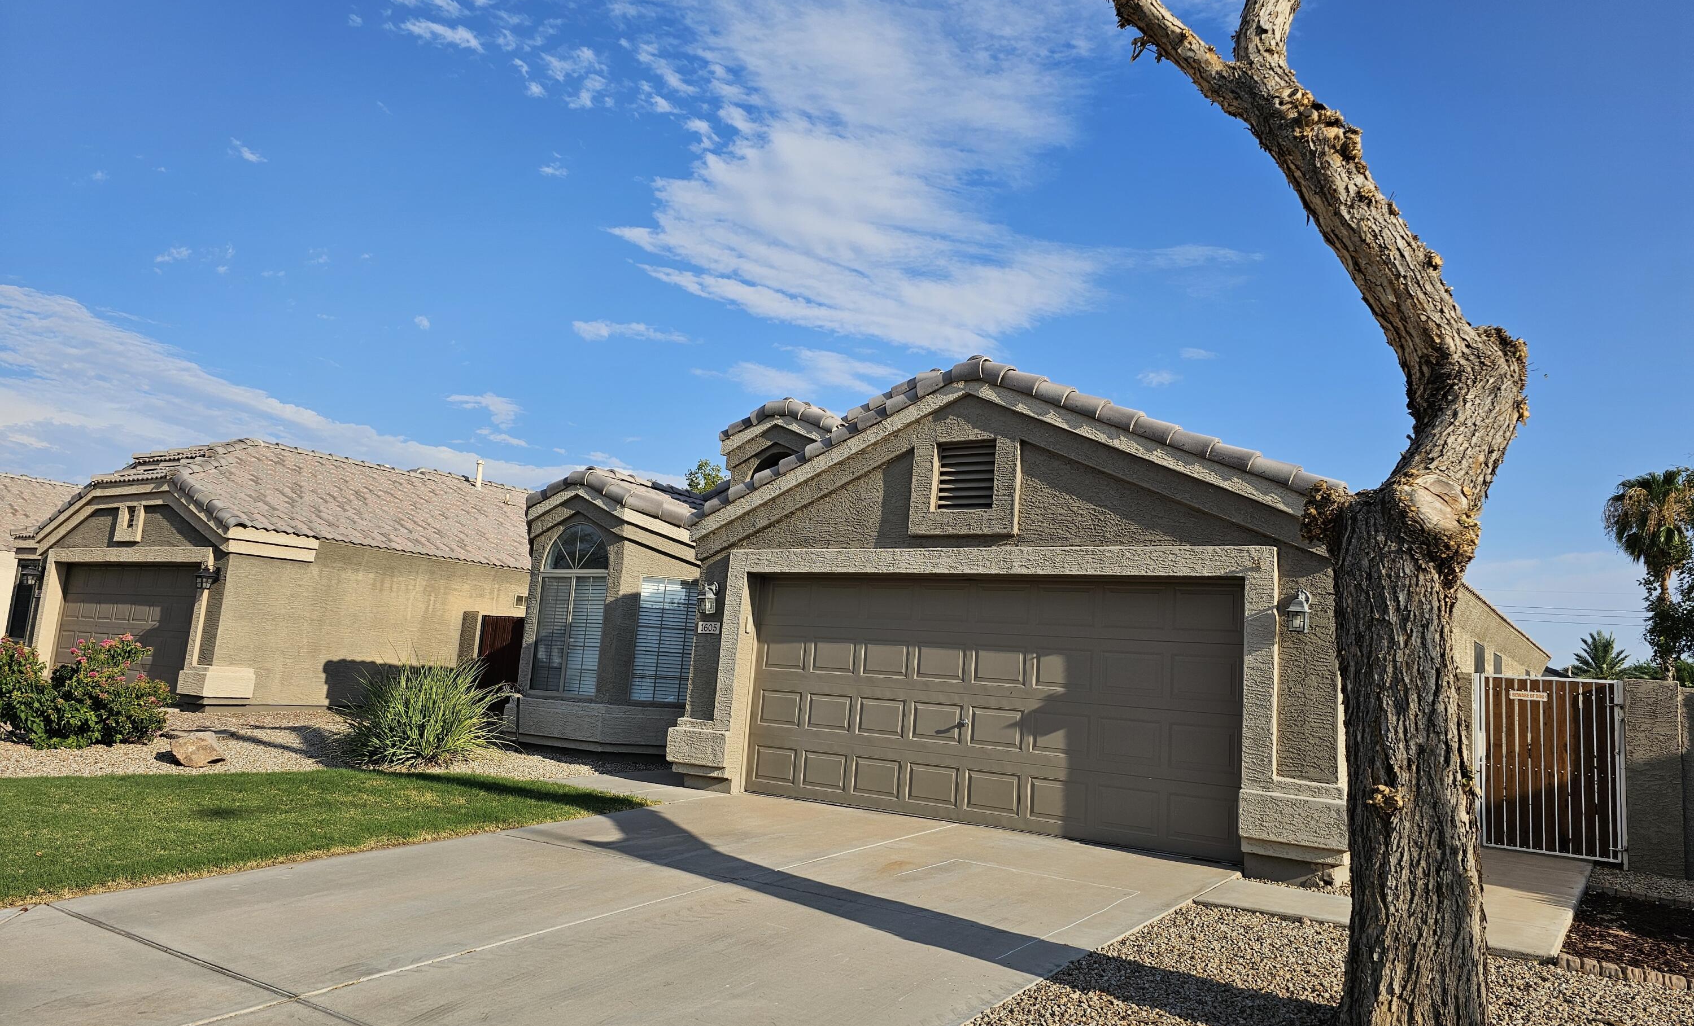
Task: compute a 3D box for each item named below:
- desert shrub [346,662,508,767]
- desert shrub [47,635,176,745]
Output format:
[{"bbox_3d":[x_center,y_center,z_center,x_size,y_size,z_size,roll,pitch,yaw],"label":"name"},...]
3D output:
[{"bbox_3d":[-4.748,2.211,12.600,1.720,1.100,1.600,7,-9,-19],"label":"desert shrub"},{"bbox_3d":[-8.287,2.029,12.700,1.280,1.170,1.200,10,-10,-32],"label":"desert shrub"}]

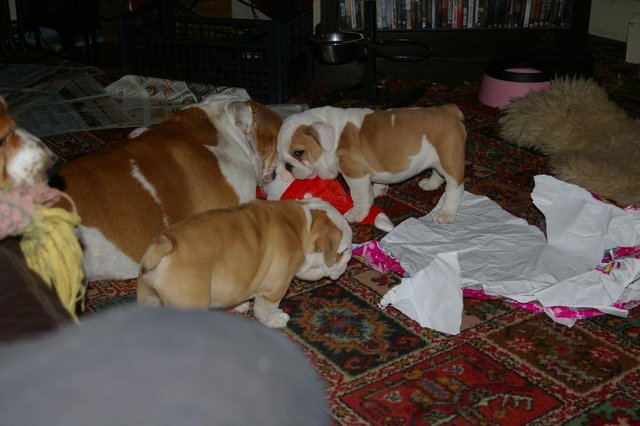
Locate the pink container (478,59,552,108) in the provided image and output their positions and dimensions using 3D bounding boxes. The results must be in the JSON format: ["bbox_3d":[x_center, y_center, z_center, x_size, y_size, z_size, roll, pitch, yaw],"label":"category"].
[{"bbox_3d":[0.547,-0.346,2.468,0.245,0.086,0.245,-2,24,0],"label":"pink container"}]

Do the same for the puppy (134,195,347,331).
[{"bbox_3d":[-0.118,0.072,1.445,0.360,0.190,0.160,-12,26,-21],"label":"puppy"}]

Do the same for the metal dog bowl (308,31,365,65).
[{"bbox_3d":[0.042,-0.427,2.427,0.146,0.064,0.146,-2,24,1],"label":"metal dog bowl"}]

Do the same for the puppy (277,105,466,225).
[{"bbox_3d":[0.095,-0.102,1.803,0.365,0.206,0.165,-1,24,2],"label":"puppy"}]

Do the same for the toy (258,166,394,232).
[{"bbox_3d":[0.004,-0.030,1.790,0.300,0.090,0.150,14,28,32],"label":"toy"}]

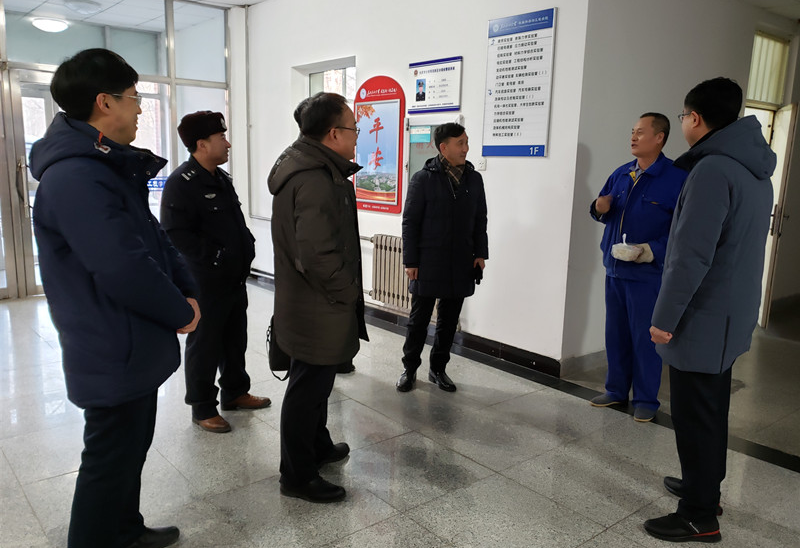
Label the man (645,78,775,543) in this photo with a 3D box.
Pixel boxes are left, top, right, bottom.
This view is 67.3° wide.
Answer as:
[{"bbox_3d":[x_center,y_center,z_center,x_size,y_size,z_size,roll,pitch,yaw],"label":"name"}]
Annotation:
[{"bbox_3d":[1.252,0.140,2.464,0.450,1.804,0.520,8,11,32],"label":"man"}]

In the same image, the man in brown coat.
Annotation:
[{"bbox_3d":[-0.355,0.092,2.666,0.430,1.735,0.520,1,9,-6],"label":"man in brown coat"}]

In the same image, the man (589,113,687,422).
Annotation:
[{"bbox_3d":[1.432,-0.036,3.579,0.400,1.797,0.560,-6,12,-37],"label":"man"}]

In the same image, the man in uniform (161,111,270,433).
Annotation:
[{"bbox_3d":[-1.008,-0.018,3.316,0.400,1.700,0.530,5,10,21],"label":"man in uniform"}]

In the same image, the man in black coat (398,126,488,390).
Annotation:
[{"bbox_3d":[0.256,-0.091,3.900,0.560,1.728,0.370,0,10,-11],"label":"man in black coat"}]

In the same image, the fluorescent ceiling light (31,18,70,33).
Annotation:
[{"bbox_3d":[-4.570,-3.240,7.870,0.410,0.110,0.410,-6,12,-40],"label":"fluorescent ceiling light"}]

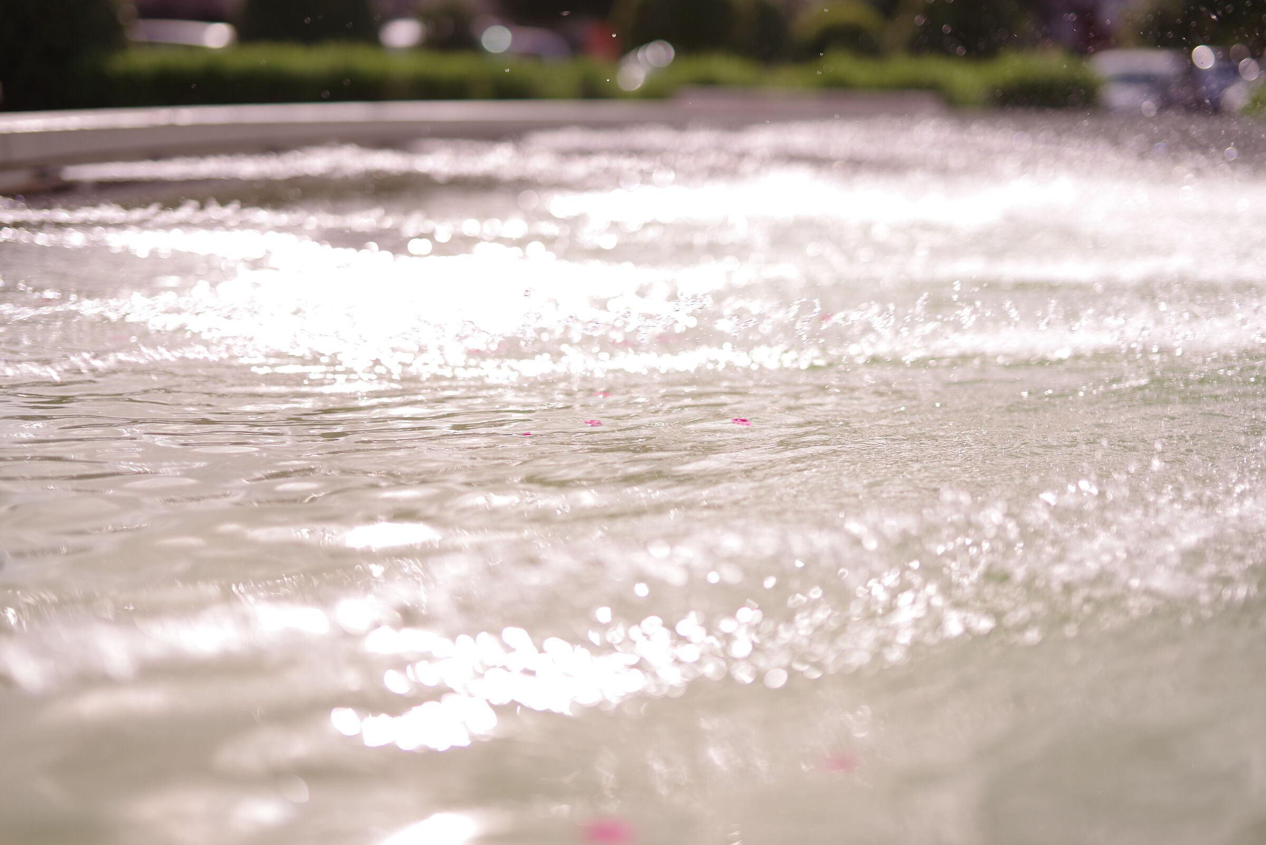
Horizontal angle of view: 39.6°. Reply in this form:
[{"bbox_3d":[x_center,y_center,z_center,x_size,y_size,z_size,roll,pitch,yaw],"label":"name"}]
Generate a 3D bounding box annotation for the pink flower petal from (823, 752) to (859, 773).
[{"bbox_3d":[0.124,0.203,1.051,0.021,0.006,0.020,1,11,0],"label":"pink flower petal"}]

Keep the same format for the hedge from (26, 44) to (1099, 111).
[{"bbox_3d":[-0.764,-3.503,19.000,11.200,0.800,1.100,1,11,0],"label":"hedge"}]

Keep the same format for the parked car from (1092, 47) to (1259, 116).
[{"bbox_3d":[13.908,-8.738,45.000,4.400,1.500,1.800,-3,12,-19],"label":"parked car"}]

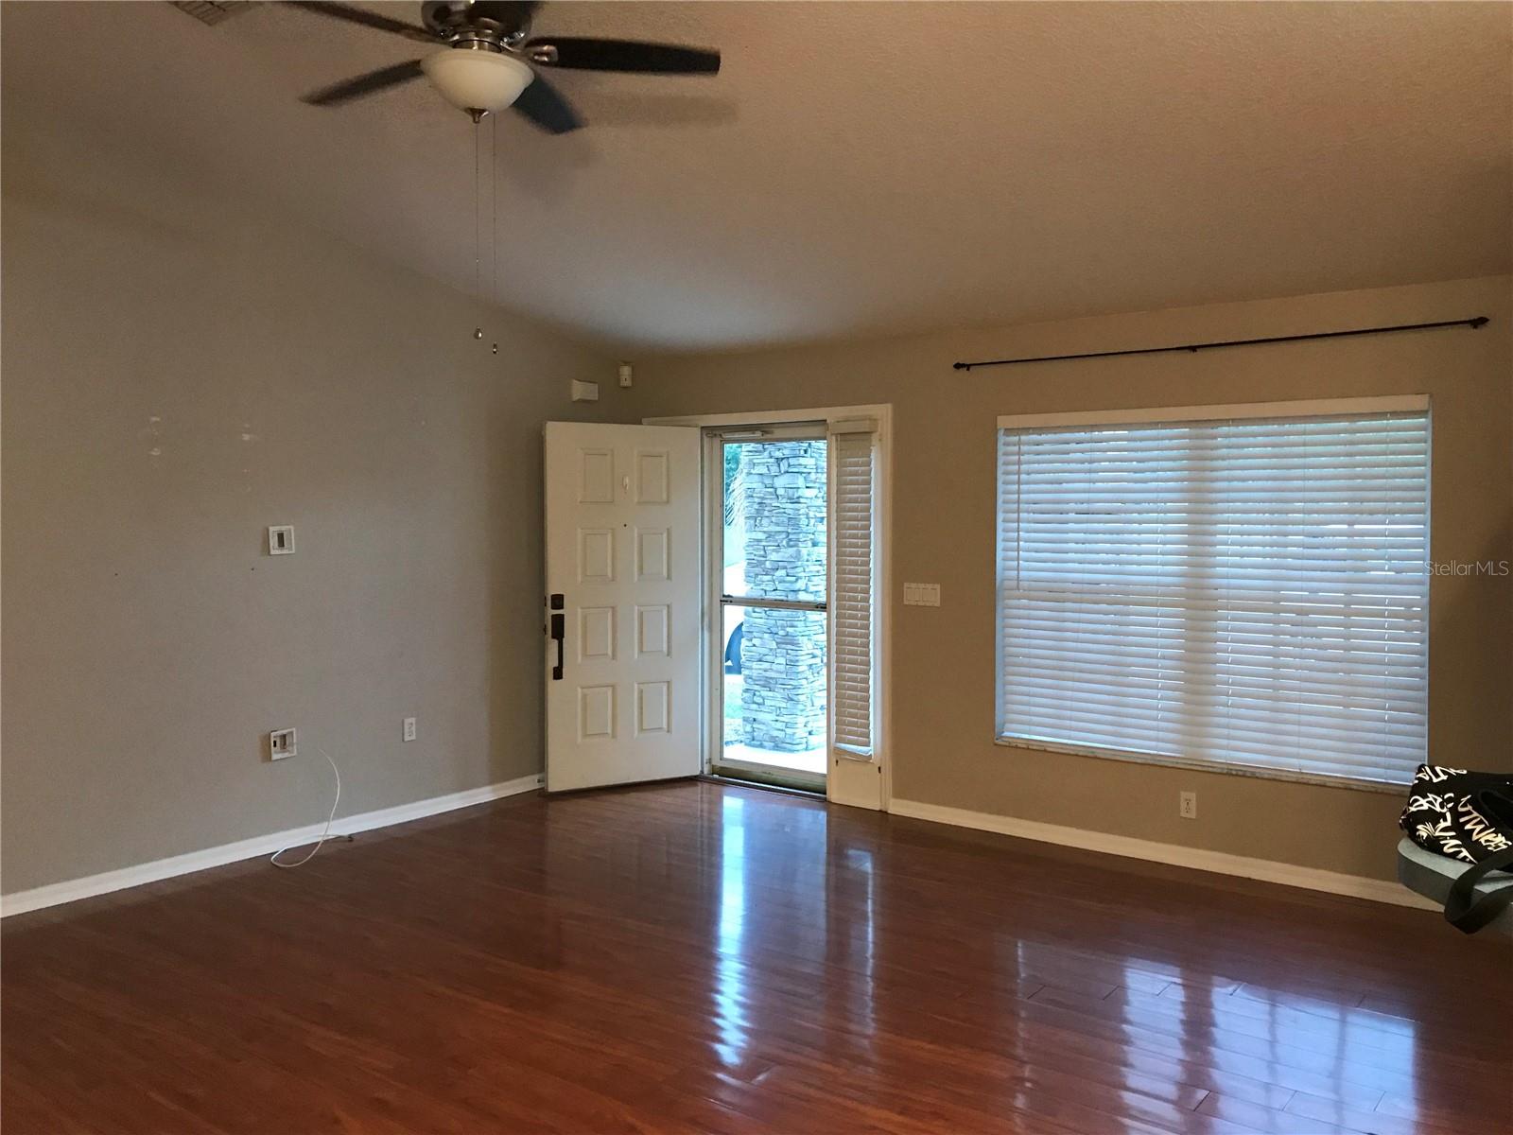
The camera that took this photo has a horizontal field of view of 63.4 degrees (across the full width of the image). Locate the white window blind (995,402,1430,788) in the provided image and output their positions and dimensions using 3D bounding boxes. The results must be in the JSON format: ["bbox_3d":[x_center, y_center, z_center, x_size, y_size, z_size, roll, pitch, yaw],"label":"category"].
[{"bbox_3d":[1.907,0.076,5.367,1.834,1.548,0.070,2,3,38],"label":"white window blind"}]

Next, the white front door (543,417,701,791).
[{"bbox_3d":[-0.747,0.213,6.938,0.914,2.032,0.045,-1,3,-26],"label":"white front door"}]

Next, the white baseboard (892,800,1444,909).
[{"bbox_3d":[1.679,1.272,5.559,2.512,0.083,0.015,2,3,38],"label":"white baseboard"}]

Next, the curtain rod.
[{"bbox_3d":[1.855,-0.942,5.264,2.248,0.050,0.080,2,3,38],"label":"curtain rod"}]

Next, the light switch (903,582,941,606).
[{"bbox_3d":[0.833,0.140,6.167,0.207,0.114,0.010,2,3,38],"label":"light switch"}]

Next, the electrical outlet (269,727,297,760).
[{"bbox_3d":[-2.194,0.824,5.689,0.020,0.130,0.128,2,3,38],"label":"electrical outlet"}]

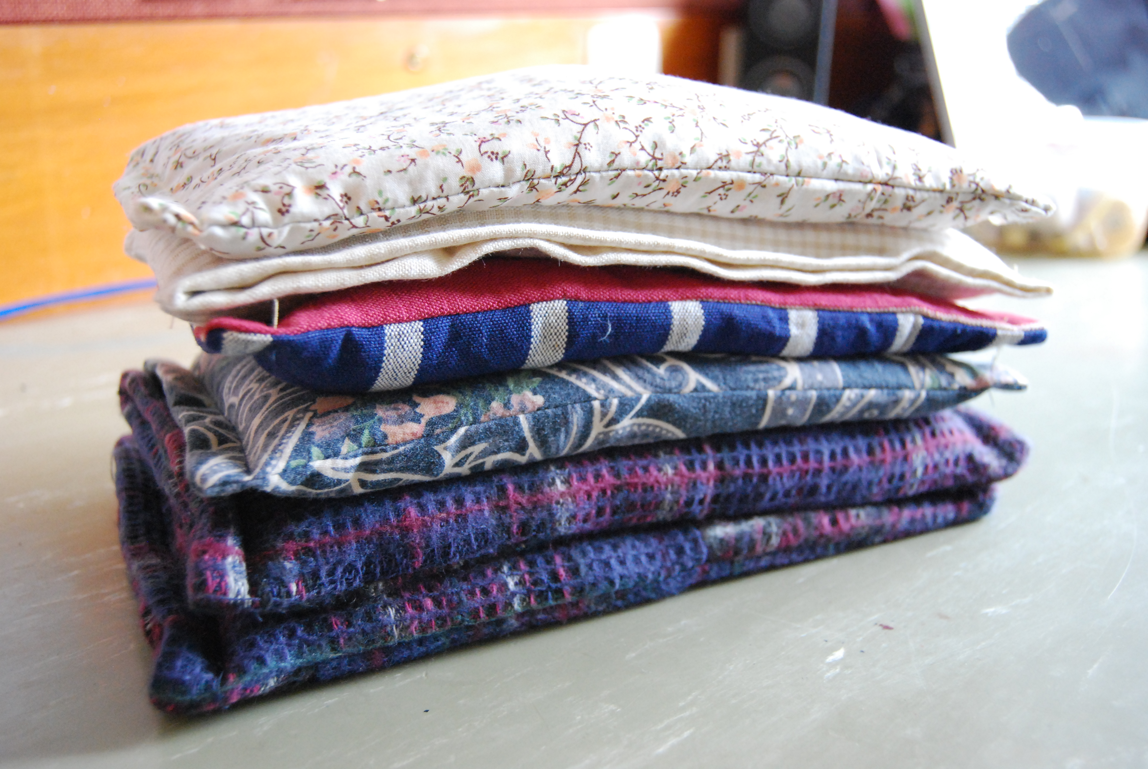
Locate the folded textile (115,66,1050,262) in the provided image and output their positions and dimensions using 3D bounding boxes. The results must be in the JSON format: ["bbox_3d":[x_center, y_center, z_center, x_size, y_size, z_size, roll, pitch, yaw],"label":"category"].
[{"bbox_3d":[-0.001,-0.082,0.384,0.268,0.040,0.126,-6,22,-16],"label":"folded textile"}]

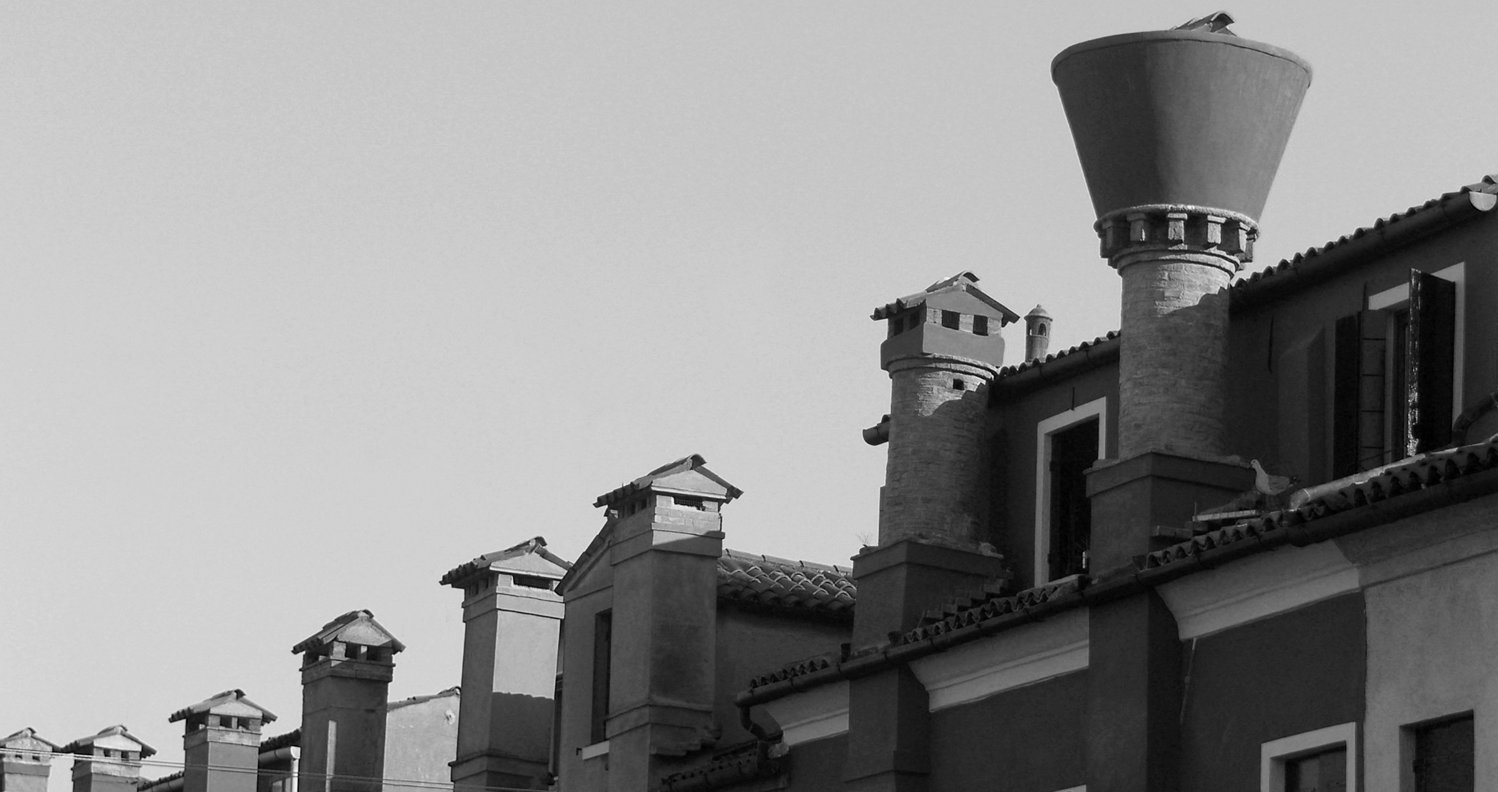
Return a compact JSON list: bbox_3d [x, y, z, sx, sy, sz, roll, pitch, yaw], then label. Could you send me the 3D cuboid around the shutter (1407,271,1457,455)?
[{"bbox_3d":[4.327,-0.181,27.374,0.437,1.197,0.055,14,-18,-40],"label":"shutter"}]

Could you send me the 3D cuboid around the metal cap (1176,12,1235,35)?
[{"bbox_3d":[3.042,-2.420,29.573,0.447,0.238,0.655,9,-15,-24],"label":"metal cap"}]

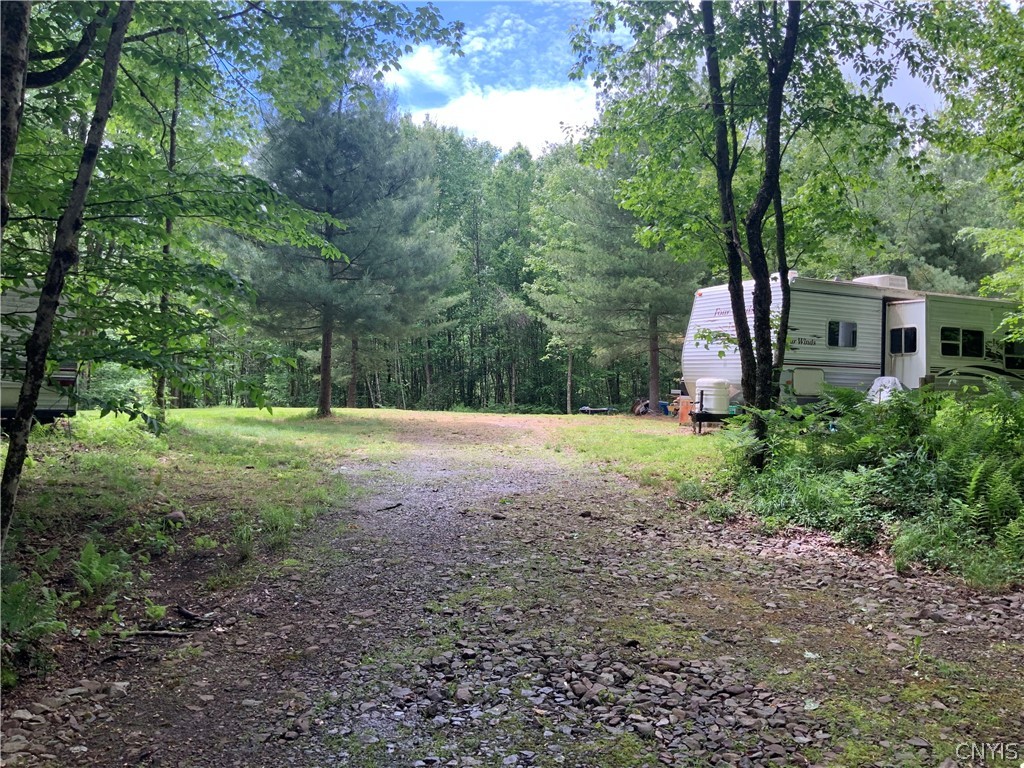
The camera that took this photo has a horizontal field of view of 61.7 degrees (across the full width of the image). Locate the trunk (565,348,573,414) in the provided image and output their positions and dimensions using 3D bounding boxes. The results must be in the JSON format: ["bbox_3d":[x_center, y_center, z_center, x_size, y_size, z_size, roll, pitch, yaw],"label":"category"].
[{"bbox_3d":[1.745,-0.046,26.500,0.210,1.980,0.210,0,1,0],"label":"trunk"}]

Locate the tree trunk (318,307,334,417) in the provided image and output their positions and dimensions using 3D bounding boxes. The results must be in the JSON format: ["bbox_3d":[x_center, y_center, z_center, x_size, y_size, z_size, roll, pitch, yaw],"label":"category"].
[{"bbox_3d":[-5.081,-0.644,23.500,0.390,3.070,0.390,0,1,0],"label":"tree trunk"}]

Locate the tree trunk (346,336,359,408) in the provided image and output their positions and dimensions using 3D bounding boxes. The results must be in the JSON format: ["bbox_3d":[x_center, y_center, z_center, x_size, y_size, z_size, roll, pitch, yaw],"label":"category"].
[{"bbox_3d":[-5.299,-0.382,28.500,0.340,2.390,0.340,0,1,0],"label":"tree trunk"}]

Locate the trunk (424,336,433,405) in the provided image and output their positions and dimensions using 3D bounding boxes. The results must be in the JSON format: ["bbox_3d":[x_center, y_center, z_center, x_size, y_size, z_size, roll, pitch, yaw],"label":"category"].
[{"bbox_3d":[-3.212,-0.519,33.000,0.260,2.620,0.260,0,1,0],"label":"trunk"}]

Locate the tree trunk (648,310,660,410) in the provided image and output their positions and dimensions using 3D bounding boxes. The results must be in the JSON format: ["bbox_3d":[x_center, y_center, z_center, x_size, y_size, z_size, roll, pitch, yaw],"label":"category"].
[{"bbox_3d":[4.070,-0.628,24.500,0.320,2.940,0.320,0,1,0],"label":"tree trunk"}]

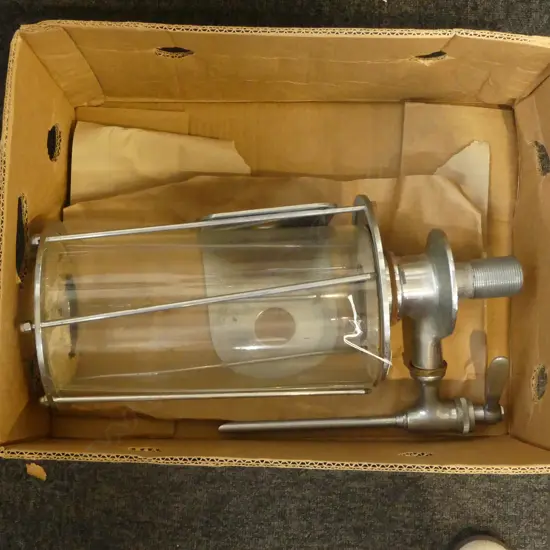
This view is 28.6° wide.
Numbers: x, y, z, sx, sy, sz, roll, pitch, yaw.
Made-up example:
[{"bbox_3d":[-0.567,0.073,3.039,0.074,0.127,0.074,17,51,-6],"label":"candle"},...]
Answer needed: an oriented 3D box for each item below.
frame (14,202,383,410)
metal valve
[{"bbox_3d":[-0.061,0.029,1.100,0.327,0.188,0.188,-4,83,0],"label":"frame"},{"bbox_3d":[0.096,0.068,1.107,0.318,0.111,0.222,-3,98,0],"label":"metal valve"}]

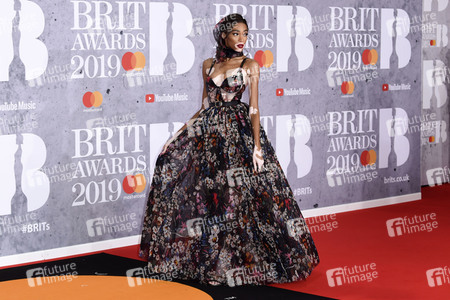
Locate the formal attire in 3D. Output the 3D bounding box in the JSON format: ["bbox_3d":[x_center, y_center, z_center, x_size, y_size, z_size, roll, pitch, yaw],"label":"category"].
[{"bbox_3d":[0.025,0.147,6.974,1.200,1.530,1.000,3,7,25],"label":"formal attire"}]

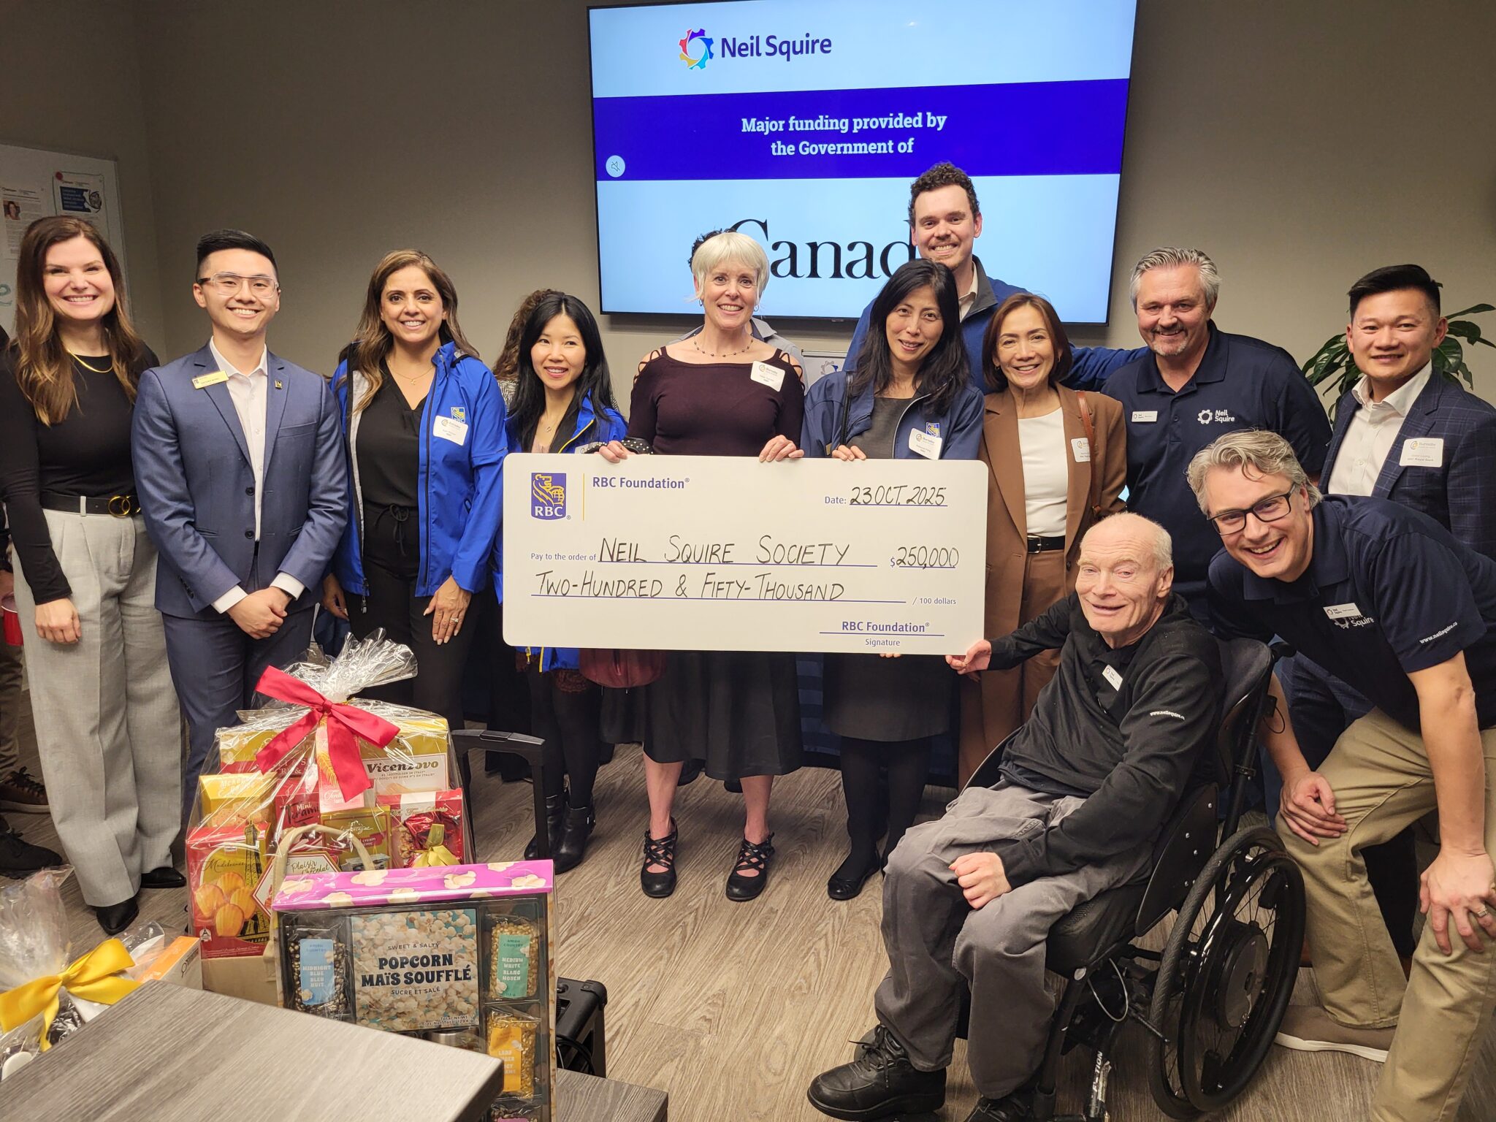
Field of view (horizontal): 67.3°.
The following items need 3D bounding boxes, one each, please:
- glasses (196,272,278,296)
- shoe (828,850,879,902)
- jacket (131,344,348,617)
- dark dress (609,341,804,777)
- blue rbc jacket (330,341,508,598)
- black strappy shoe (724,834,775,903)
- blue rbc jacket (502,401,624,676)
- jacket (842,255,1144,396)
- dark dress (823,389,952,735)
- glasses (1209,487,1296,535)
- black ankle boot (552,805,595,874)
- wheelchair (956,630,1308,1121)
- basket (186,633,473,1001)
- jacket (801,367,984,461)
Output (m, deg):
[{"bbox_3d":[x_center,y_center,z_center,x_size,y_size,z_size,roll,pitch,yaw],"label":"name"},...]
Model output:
[{"bbox_3d":[-1.189,-0.647,2.627,0.143,0.044,0.145,-1,10,-34],"label":"glasses"},{"bbox_3d":[0.287,0.830,3.006,0.082,0.070,0.230,11,17,36],"label":"shoe"},{"bbox_3d":[-1.225,-0.183,2.713,0.480,0.659,0.320,-5,14,-25],"label":"jacket"},{"bbox_3d":[-0.098,0.008,2.836,0.490,1.083,0.360,1,13,0],"label":"dark dress"},{"bbox_3d":[-0.848,-0.225,2.876,0.470,0.660,0.270,0,13,-5],"label":"blue rbc jacket"},{"bbox_3d":[0.005,0.833,3.137,0.093,0.120,0.250,4,13,11],"label":"black strappy shoe"},{"bbox_3d":[-0.501,-0.076,3.042,0.400,0.745,0.270,4,13,13],"label":"blue rbc jacket"},{"bbox_3d":[0.638,-0.452,3.038,0.840,0.720,0.360,3,13,8],"label":"jacket"},{"bbox_3d":[0.365,0.008,2.910,0.370,0.883,0.270,3,13,7],"label":"dark dress"},{"bbox_3d":[0.900,-0.098,1.975,0.142,0.043,0.145,-21,-3,39],"label":"glasses"},{"bbox_3d":[-0.501,0.785,3.247,0.092,0.145,0.250,3,13,8],"label":"black ankle boot"},{"bbox_3d":[0.672,0.627,2.298,0.960,0.920,0.640,-11,17,-42],"label":"wheelchair"},{"bbox_3d":[-0.588,0.361,1.598,0.355,0.550,0.250,-2,14,-14],"label":"basket"},{"bbox_3d":[0.355,-0.185,2.880,0.450,0.620,0.340,6,14,19],"label":"jacket"}]

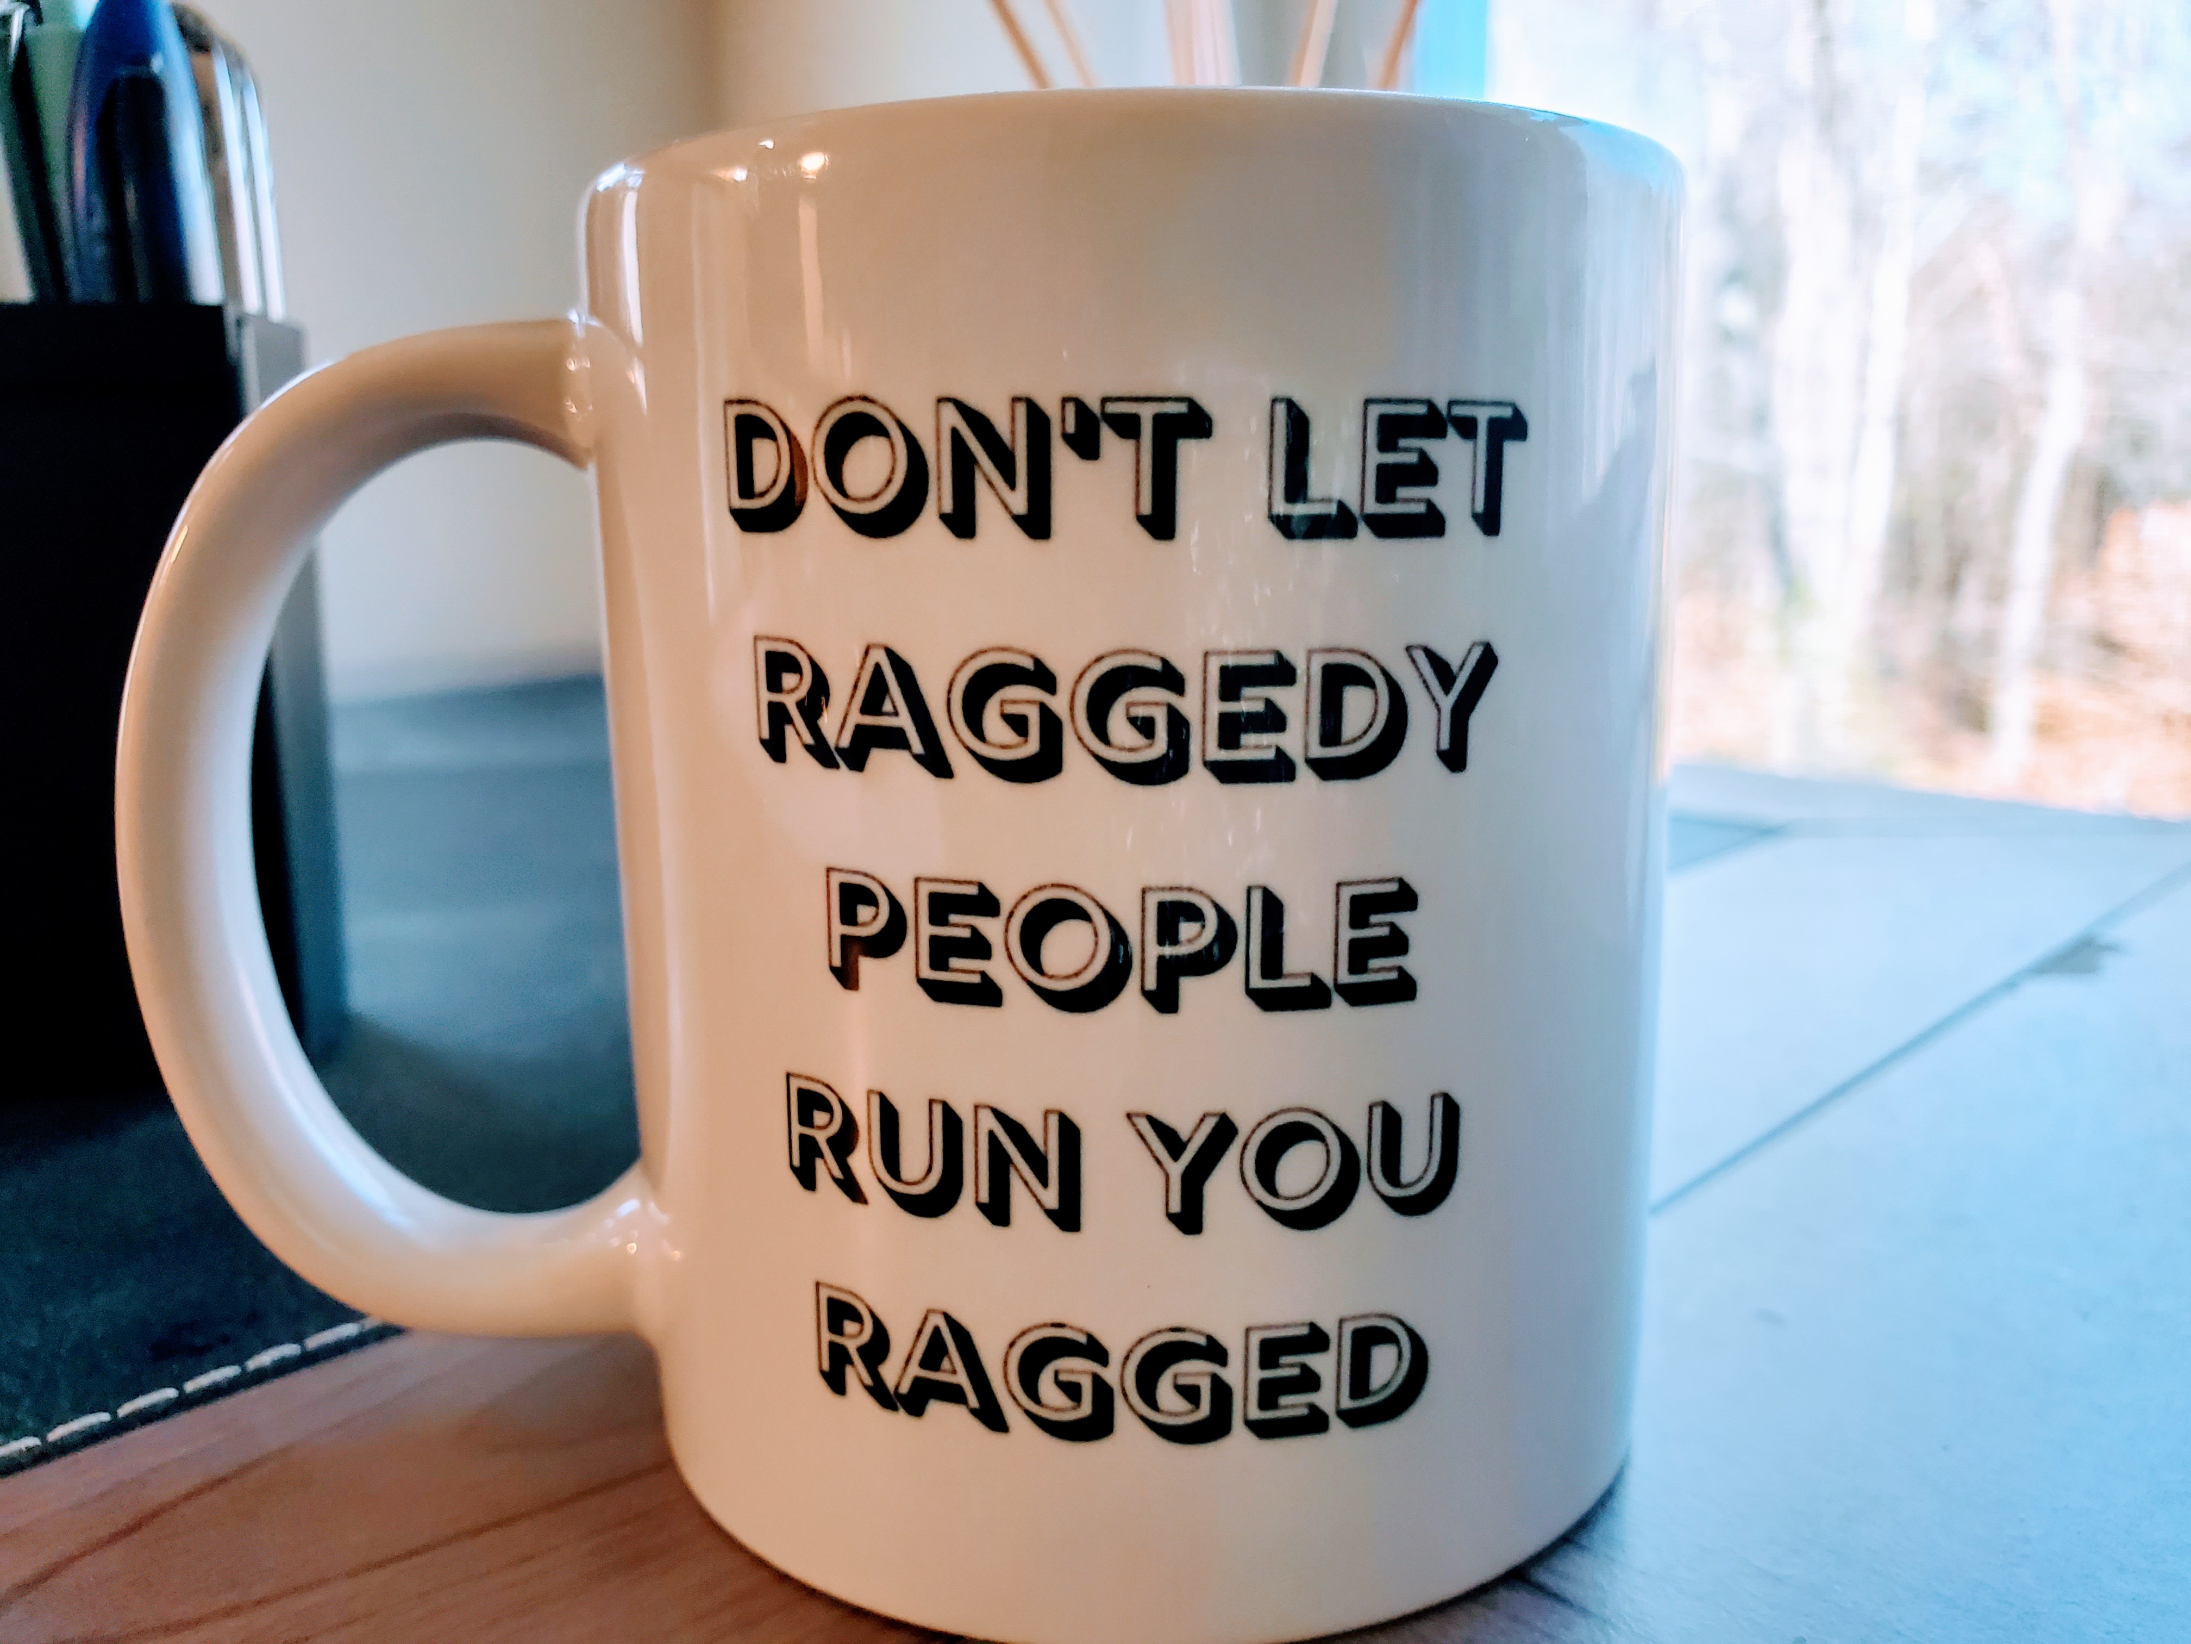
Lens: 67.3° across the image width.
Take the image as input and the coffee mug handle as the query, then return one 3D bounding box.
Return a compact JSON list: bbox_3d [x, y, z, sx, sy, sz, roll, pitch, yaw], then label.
[{"bbox_3d":[-0.053,0.003,0.123,0.035,0.077,0.014,-4,10,-14],"label":"coffee mug handle"}]

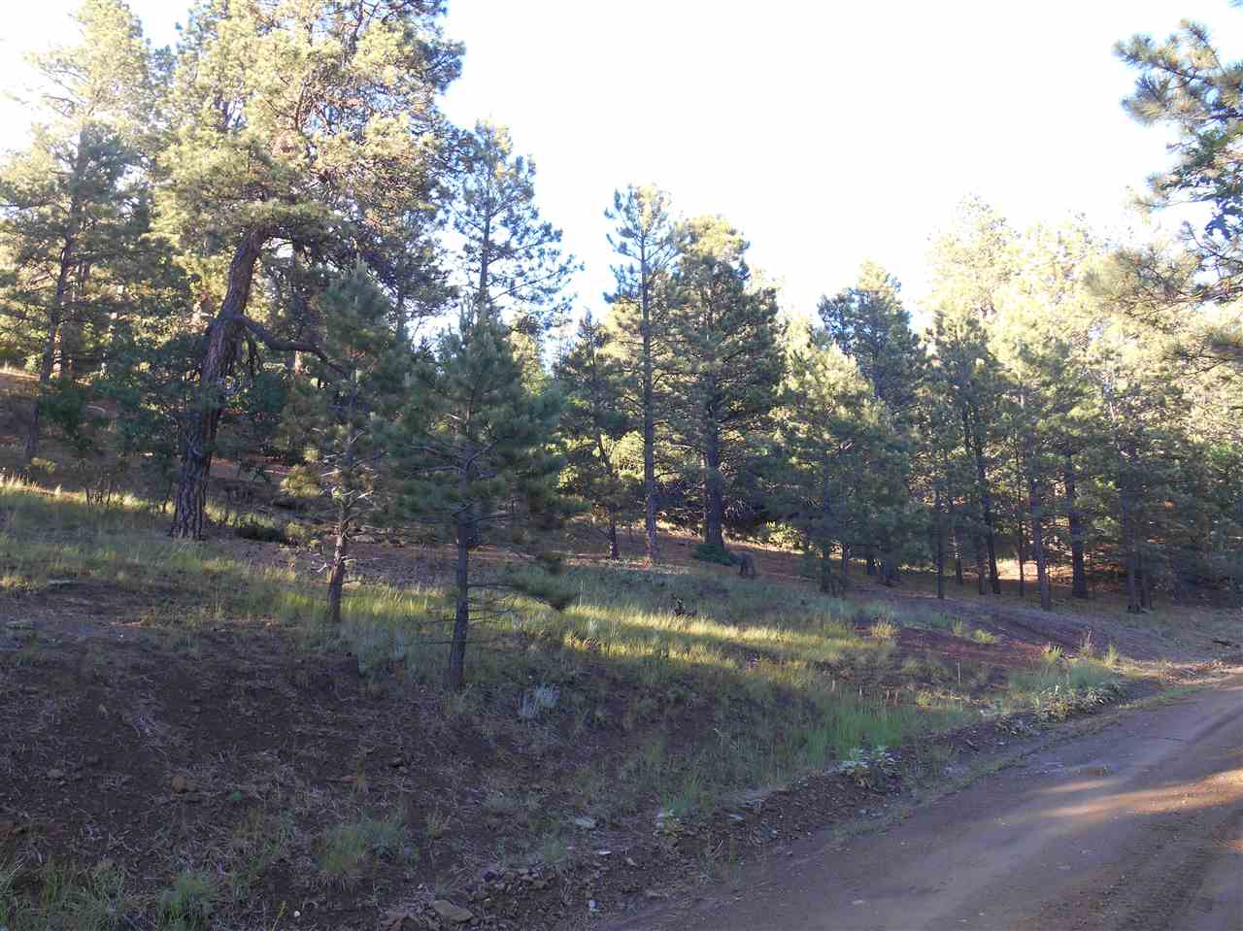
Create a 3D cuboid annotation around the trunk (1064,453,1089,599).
[{"bbox_3d":[15.053,1.963,30.878,0.482,4.830,0.482,0,-9,0],"label":"trunk"}]

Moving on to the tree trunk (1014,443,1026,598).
[{"bbox_3d":[13.417,1.829,31.410,0.196,5.246,0.196,0,-9,0],"label":"tree trunk"}]

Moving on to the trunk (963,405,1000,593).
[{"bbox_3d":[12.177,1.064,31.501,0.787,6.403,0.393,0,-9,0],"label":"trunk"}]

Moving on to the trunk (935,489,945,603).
[{"bbox_3d":[9.461,2.324,27.762,0.188,3.348,0.188,0,-9,0],"label":"trunk"}]

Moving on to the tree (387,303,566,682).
[{"bbox_3d":[-1.903,0.358,12.396,2.348,5.065,2.348,0,-9,0],"label":"tree"}]

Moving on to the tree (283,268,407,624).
[{"bbox_3d":[-4.595,-0.411,15.468,1.996,5.984,1.996,0,-9,0],"label":"tree"}]

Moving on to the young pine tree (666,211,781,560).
[{"bbox_3d":[3.196,-2.615,28.843,3.482,10.781,3.482,0,-9,0],"label":"young pine tree"}]

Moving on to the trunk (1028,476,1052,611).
[{"bbox_3d":[12.006,2.209,26.801,0.363,3.846,0.363,0,-9,0],"label":"trunk"}]

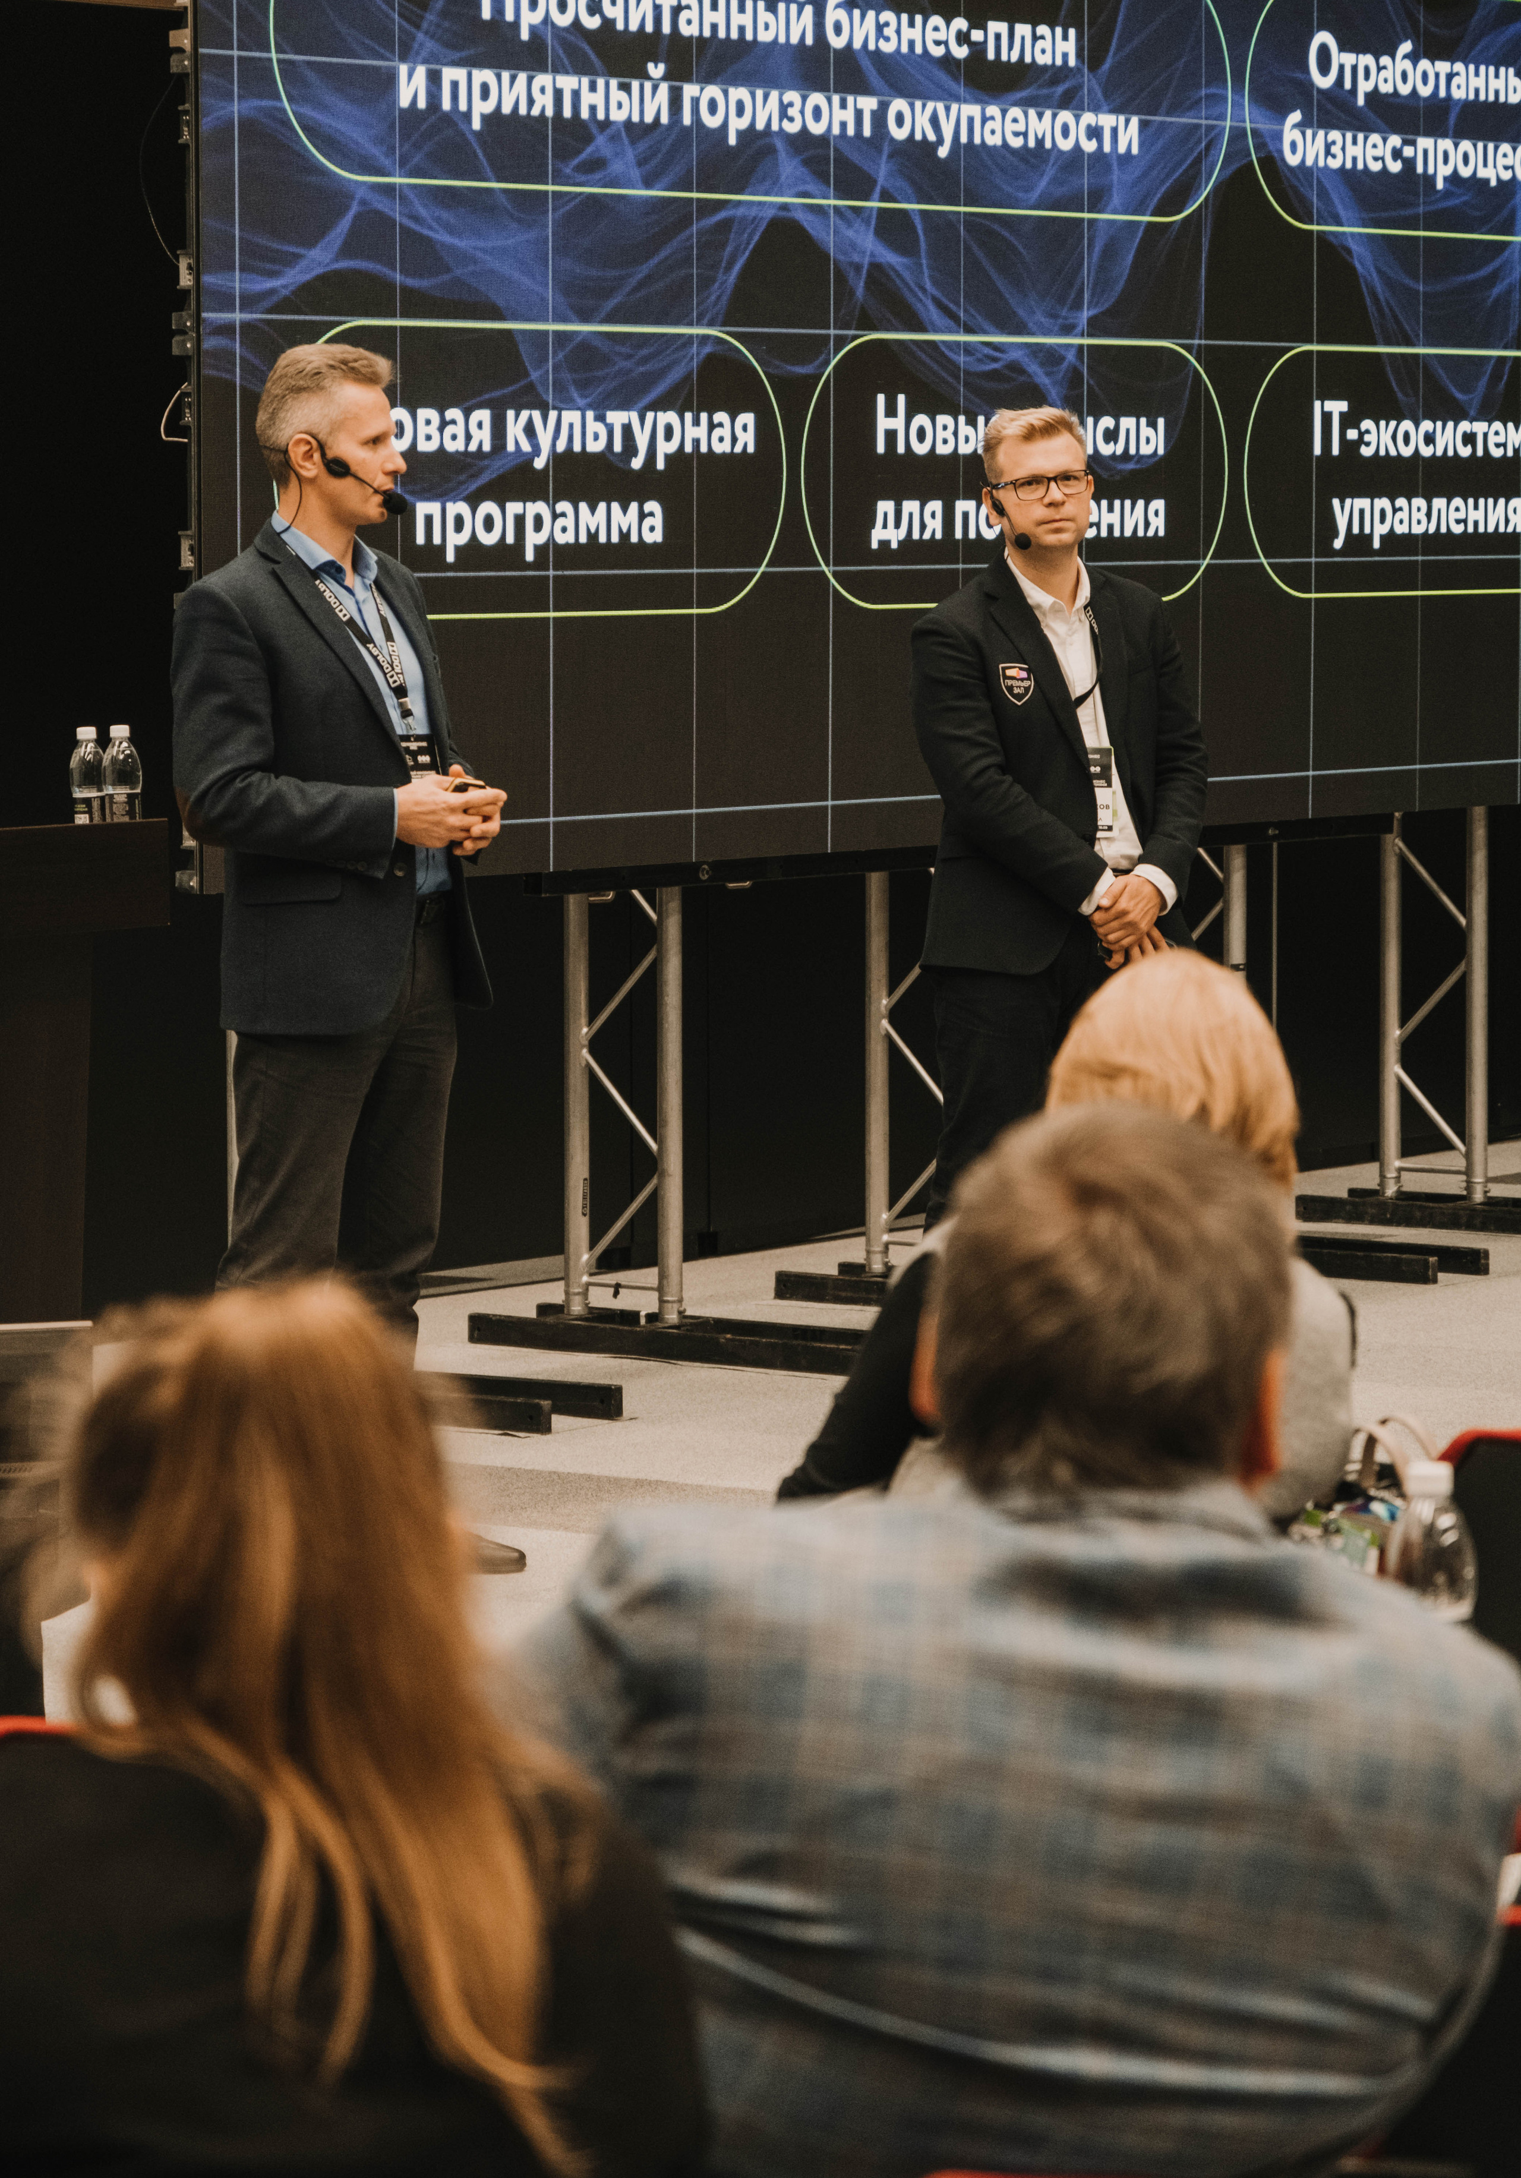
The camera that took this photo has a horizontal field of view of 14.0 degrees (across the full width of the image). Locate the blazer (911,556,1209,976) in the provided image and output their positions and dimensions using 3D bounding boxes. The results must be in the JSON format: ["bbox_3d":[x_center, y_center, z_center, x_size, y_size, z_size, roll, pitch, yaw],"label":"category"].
[{"bbox_3d":[0.541,-0.582,11.180,0.530,0.760,0.360,-3,6,-27],"label":"blazer"}]

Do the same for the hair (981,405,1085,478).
[{"bbox_3d":[0.488,-1.141,11.120,0.180,0.175,0.200,-7,6,-22],"label":"hair"}]

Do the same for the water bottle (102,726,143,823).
[{"bbox_3d":[-1.048,-0.492,10.200,0.066,0.210,0.066,0,6,0],"label":"water bottle"}]

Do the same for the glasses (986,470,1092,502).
[{"bbox_3d":[0.496,-1.075,11.080,0.143,0.047,0.145,-7,6,-22],"label":"glasses"}]

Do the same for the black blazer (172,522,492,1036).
[{"bbox_3d":[-0.655,-0.473,9.480,0.400,0.785,0.530,3,6,29],"label":"black blazer"}]

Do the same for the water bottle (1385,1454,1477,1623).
[{"bbox_3d":[0.470,0.364,4.350,0.066,0.210,0.066,0,6,0],"label":"water bottle"}]

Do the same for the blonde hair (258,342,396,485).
[{"bbox_3d":[-0.658,-1.019,9.380,0.208,0.212,0.165,1,6,7],"label":"blonde hair"}]

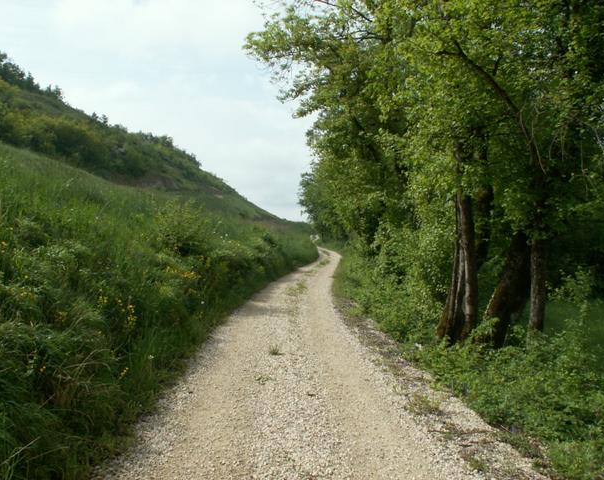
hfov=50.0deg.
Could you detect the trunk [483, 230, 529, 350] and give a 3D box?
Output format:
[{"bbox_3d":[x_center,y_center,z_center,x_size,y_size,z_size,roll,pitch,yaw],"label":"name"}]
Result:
[{"bbox_3d":[3.260,0.800,10.200,0.500,1.850,0.450,14,0,0],"label":"trunk"}]

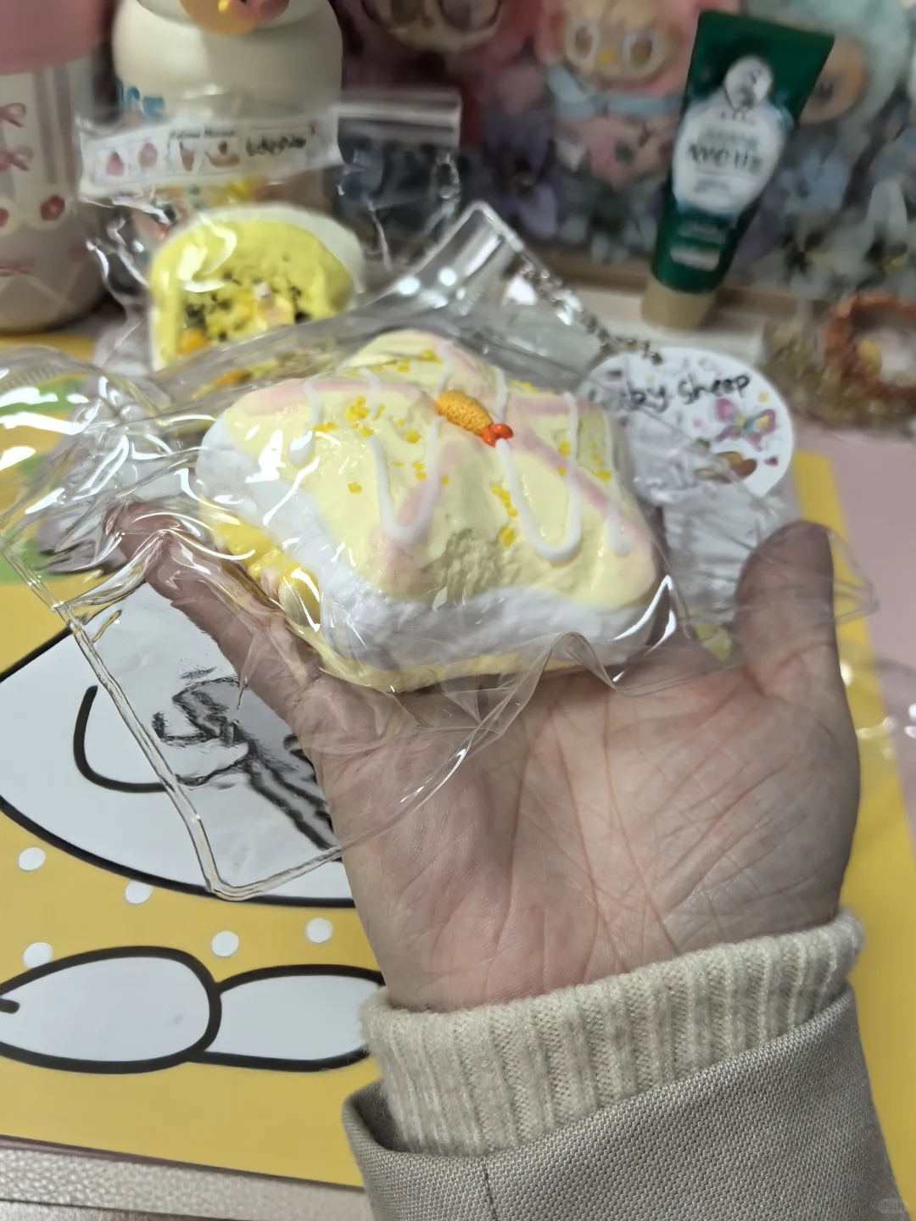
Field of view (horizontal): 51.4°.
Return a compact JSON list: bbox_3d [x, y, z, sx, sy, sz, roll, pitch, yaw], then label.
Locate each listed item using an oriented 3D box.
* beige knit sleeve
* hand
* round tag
[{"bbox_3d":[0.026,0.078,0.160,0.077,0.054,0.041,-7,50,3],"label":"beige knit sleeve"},{"bbox_3d":[0.000,0.010,0.182,0.137,0.058,0.127,-1,49,3],"label":"hand"},{"bbox_3d":[0.046,-0.039,0.206,0.051,0.002,0.051,-8,59,0],"label":"round tag"}]

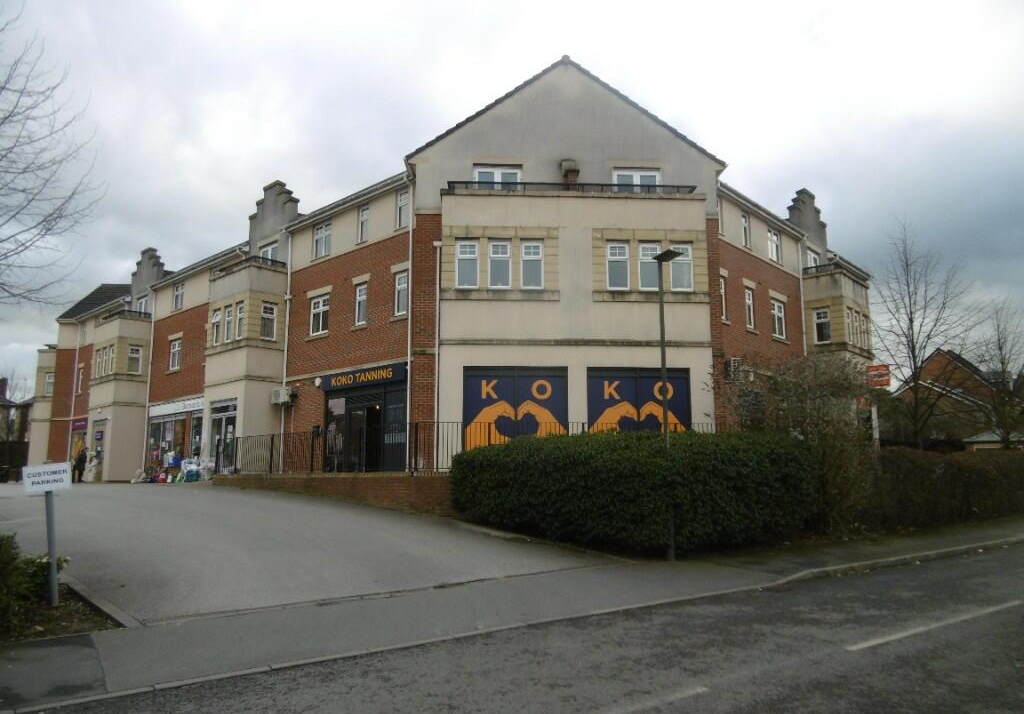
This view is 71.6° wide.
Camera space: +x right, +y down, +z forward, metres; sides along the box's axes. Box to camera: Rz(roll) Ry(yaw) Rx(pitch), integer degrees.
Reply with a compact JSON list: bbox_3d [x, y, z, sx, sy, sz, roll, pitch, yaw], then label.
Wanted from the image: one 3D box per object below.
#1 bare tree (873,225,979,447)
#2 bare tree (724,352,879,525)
[{"bbox_3d":[12.750,-0.029,22.254,3.500,8.600,3.400,0,-9,0],"label":"bare tree"},{"bbox_3d":[6.457,1.869,16.200,3.300,3.950,3.000,0,-9,0],"label":"bare tree"}]

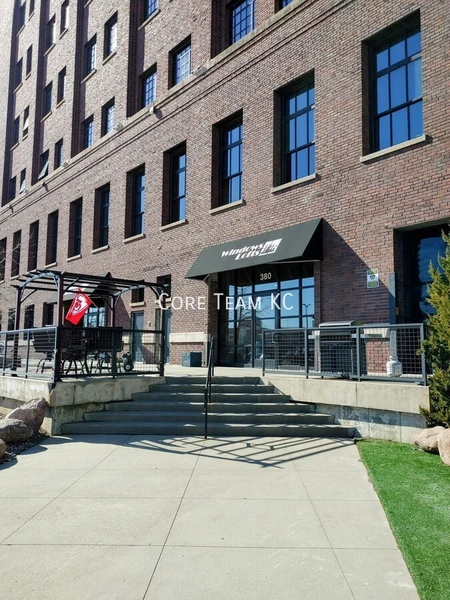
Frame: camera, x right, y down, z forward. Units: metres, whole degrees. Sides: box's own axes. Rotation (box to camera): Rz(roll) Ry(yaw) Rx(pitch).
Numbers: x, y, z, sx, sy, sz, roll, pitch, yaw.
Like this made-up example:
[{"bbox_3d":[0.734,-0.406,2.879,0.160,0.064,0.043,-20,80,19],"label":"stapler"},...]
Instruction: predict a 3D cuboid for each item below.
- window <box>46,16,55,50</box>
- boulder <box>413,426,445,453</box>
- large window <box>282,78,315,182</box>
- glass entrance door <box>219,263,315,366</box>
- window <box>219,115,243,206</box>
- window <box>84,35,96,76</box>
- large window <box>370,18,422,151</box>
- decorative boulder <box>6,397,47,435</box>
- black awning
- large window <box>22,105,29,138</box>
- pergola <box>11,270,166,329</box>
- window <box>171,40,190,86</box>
[{"bbox_3d":[-11.084,-17.081,28.953,0.200,2.010,1.315,6,-9,-42],"label":"window"},{"bbox_3d":[3.295,2.229,7.243,0.510,0.390,0.420,-2,-7,24],"label":"boulder"},{"bbox_3d":[2.284,-5.055,13.807,0.200,3.024,1.456,6,-9,-43],"label":"large window"},{"bbox_3d":[1.175,0.494,13.454,0.150,3.068,4.052,6,-9,-42],"label":"glass entrance door"},{"bbox_3d":[0.296,-4.815,15.927,0.200,3.024,1.445,6,-9,-43],"label":"window"},{"bbox_3d":[-7.116,-12.974,24.156,0.200,2.060,1.266,6,-9,-42],"label":"window"},{"bbox_3d":[4.381,-5.344,11.562,0.200,3.014,1.476,6,-9,-43],"label":"large window"},{"bbox_3d":[-3.553,2.085,8.067,0.680,0.640,0.600,3,-7,-23],"label":"decorative boulder"},{"bbox_3d":[0.674,-1.488,13.909,0.920,1.160,5.020,6,-9,-43],"label":"black awning"},{"bbox_3d":[-13.696,-12.301,31.259,0.200,2.110,1.167,6,-9,-42],"label":"large window"},{"bbox_3d":[-2.909,0.584,9.669,2.560,2.080,2.480,6,-9,-43],"label":"pergola"},{"bbox_3d":[-1.710,-9.263,17.835,0.200,1.712,1.340,6,-9,-42],"label":"window"}]

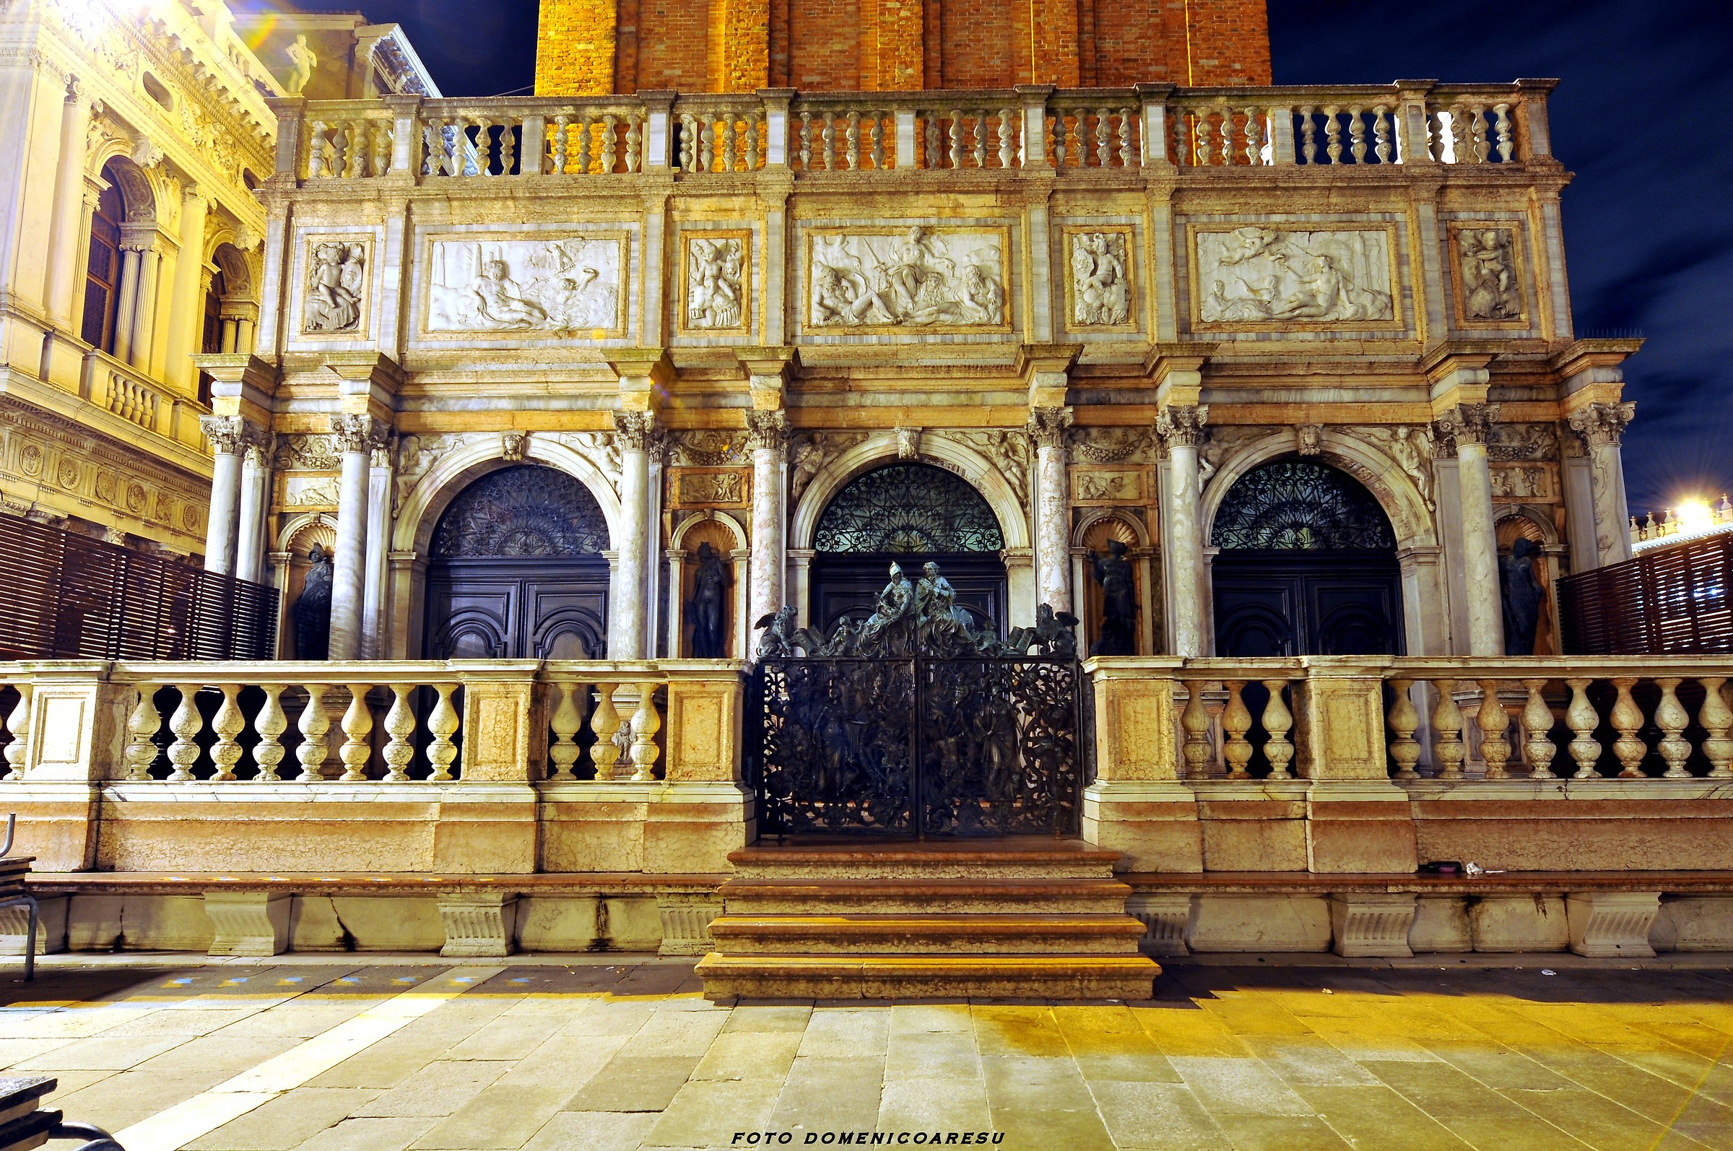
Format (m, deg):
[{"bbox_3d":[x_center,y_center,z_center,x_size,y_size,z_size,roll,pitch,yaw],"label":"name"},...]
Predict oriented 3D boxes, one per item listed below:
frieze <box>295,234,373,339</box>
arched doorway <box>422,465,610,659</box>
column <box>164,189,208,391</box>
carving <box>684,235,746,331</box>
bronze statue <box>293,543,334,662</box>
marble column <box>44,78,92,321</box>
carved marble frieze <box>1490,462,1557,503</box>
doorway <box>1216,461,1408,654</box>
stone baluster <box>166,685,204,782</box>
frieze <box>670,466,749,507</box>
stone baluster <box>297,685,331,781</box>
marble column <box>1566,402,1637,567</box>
[{"bbox_3d":[-6.407,-3.494,13.973,0.870,1.359,0.150,0,-9,1],"label":"frieze"},{"bbox_3d":[-3.947,0.548,13.063,2.231,3.747,0.470,0,-9,2],"label":"arched doorway"},{"bbox_3d":[-14.196,-6.026,24.163,0.660,4.470,0.660,0,-9,-1],"label":"column"},{"bbox_3d":[-1.736,-3.348,13.308,0.680,1.155,0.140,0,-9,1],"label":"carving"},{"bbox_3d":[-6.149,0.371,12.866,0.503,1.445,0.420,0,-9,1],"label":"bronze statue"},{"bbox_3d":[-14.984,-7.050,21.666,0.600,4.990,0.600,0,-9,1],"label":"marble column"},{"bbox_3d":[7.454,-1.056,13.315,0.971,0.464,0.120,0,-9,1],"label":"carved marble frieze"},{"bbox_3d":[5.248,0.639,13.650,2.385,4.132,0.500,0,-9,1],"label":"doorway"},{"bbox_3d":[-5.115,1.182,8.665,0.222,0.718,0.222,0,-9,1],"label":"stone baluster"},{"bbox_3d":[-1.831,-1.012,13.453,0.971,0.485,0.120,0,-9,1],"label":"frieze"},{"bbox_3d":[-4.140,1.177,8.646,0.222,0.718,0.222,0,-9,1],"label":"stone baluster"},{"bbox_3d":[8.212,-0.298,12.662,0.460,3.152,0.460,0,-9,1],"label":"marble column"}]

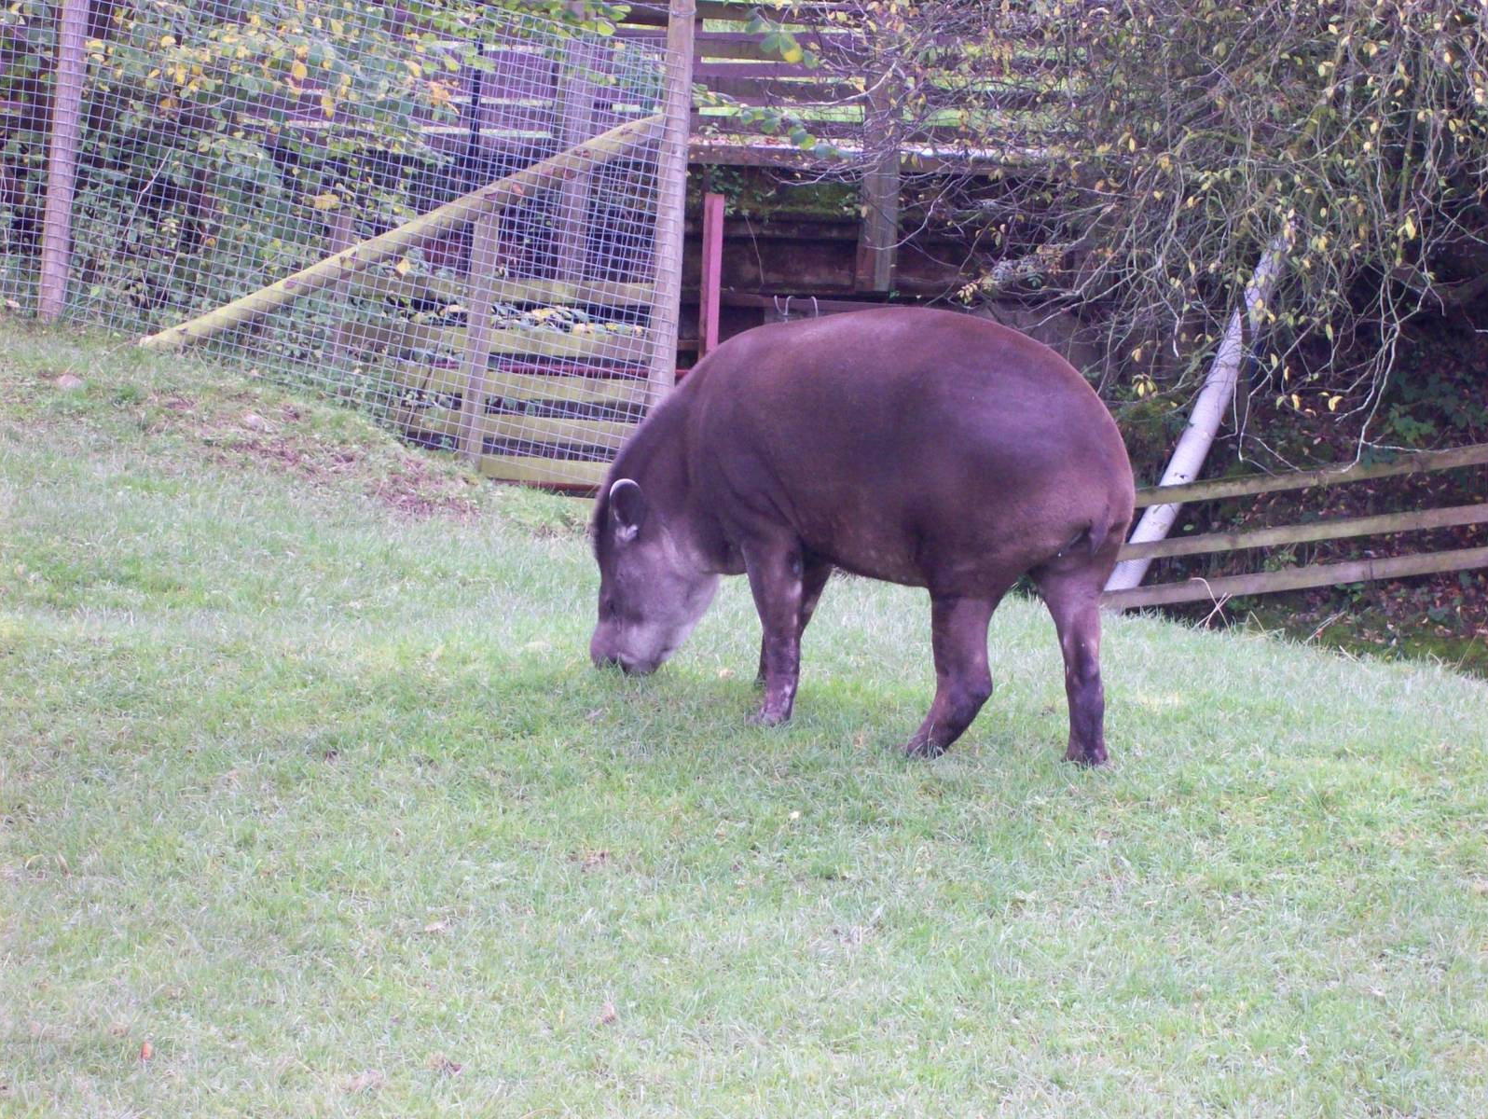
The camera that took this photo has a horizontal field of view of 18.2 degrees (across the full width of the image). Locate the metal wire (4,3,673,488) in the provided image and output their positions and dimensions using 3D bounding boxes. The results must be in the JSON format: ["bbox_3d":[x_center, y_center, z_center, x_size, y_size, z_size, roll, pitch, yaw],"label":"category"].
[{"bbox_3d":[-1.637,-1.285,18.700,2.750,2.050,0.060,2,7,-5],"label":"metal wire"}]

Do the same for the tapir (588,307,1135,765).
[{"bbox_3d":[0.249,-0.082,10.400,1.450,0.950,0.480,8,8,39],"label":"tapir"}]

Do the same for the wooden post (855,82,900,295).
[{"bbox_3d":[0.639,-1.784,22.300,0.150,1.080,0.150,1,7,-17],"label":"wooden post"}]

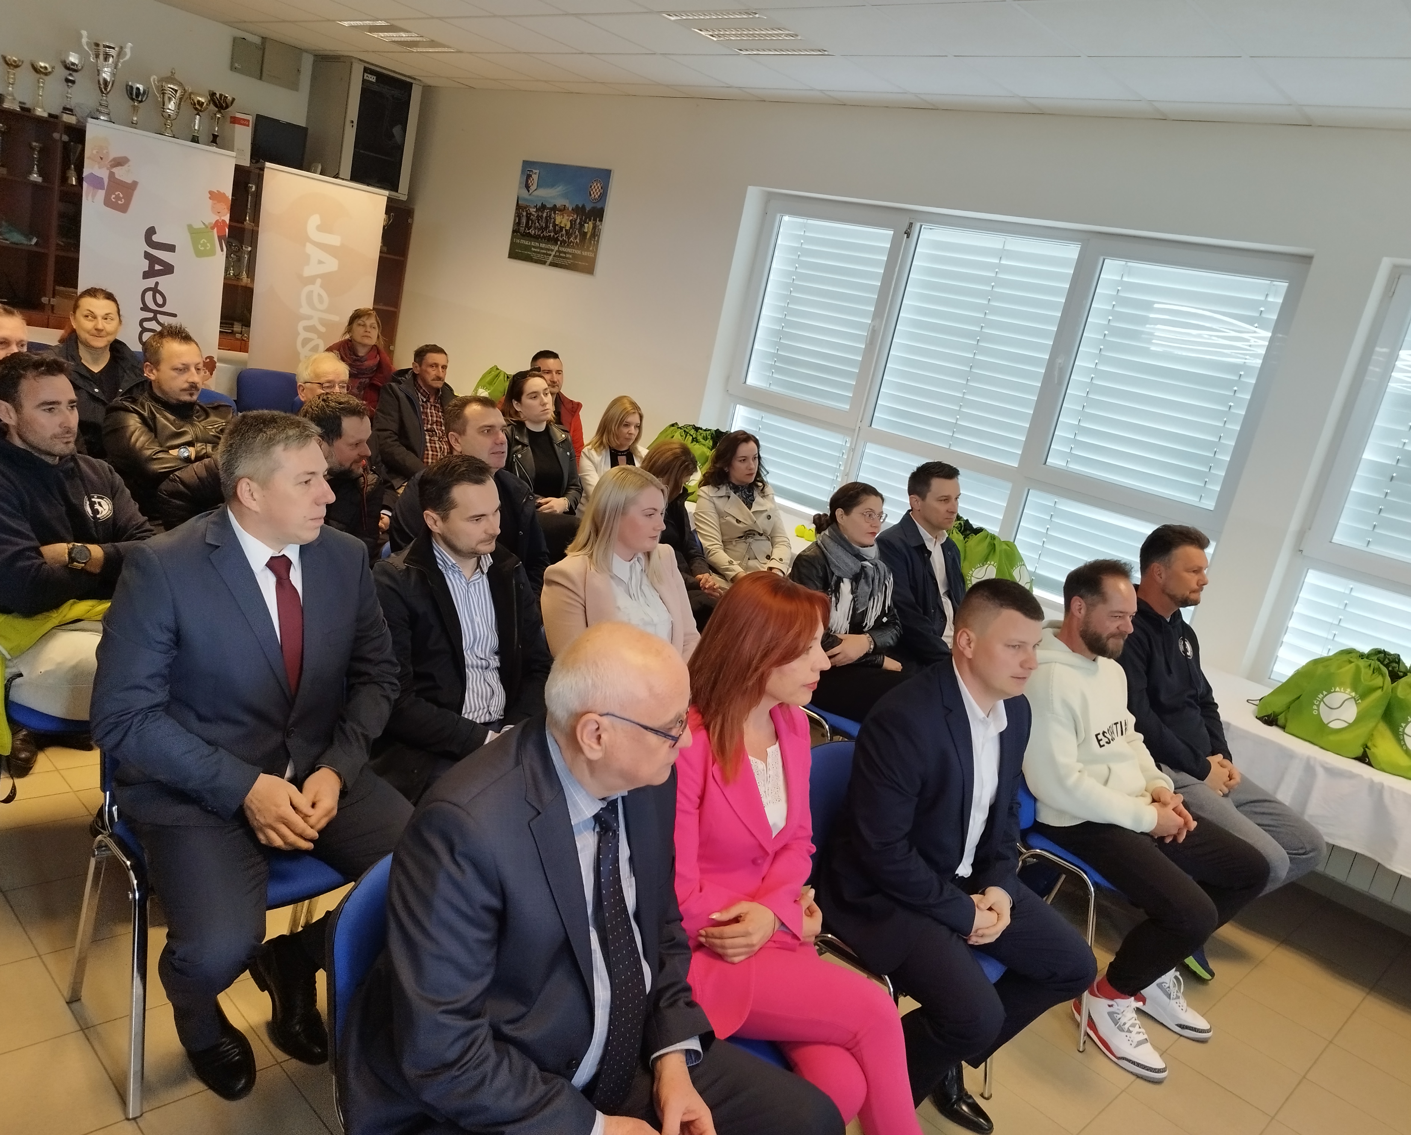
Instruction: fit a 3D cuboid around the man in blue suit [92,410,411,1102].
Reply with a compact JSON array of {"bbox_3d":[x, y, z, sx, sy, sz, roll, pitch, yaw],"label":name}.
[{"bbox_3d":[-0.865,0.389,2.277,0.680,1.370,0.620,22,17,36],"label":"man in blue suit"}]

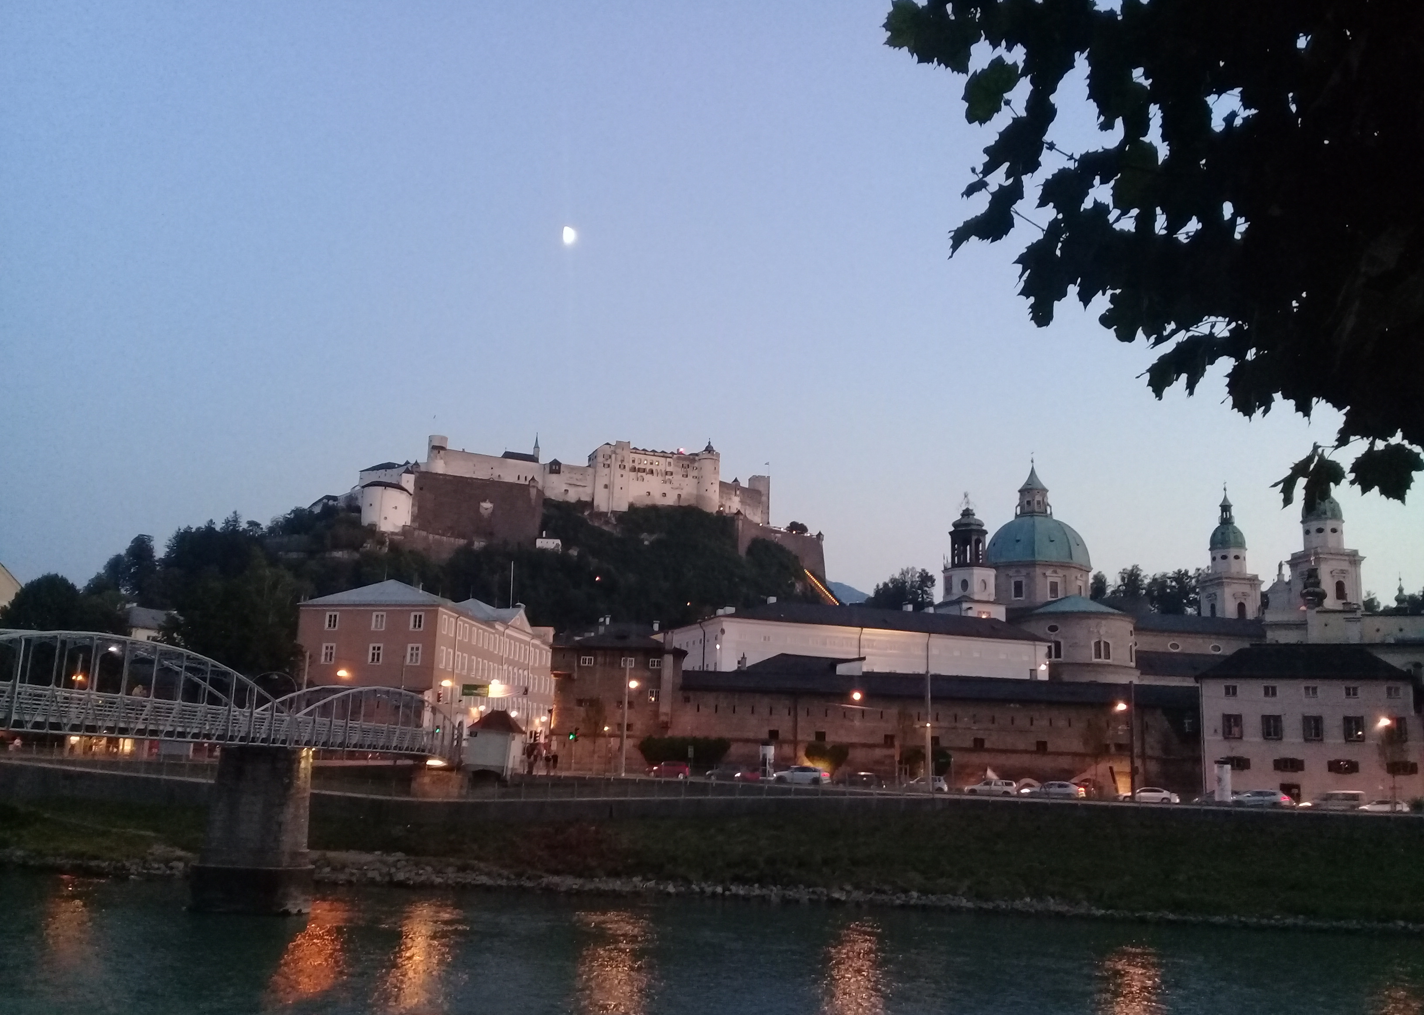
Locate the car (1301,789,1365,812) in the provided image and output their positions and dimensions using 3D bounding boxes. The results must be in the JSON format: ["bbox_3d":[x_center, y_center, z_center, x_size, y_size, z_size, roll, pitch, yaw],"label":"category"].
[{"bbox_3d":[48.678,23.048,100.000,4.650,1.880,1.850,-1,-12,13],"label":"car"}]

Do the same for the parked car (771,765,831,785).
[{"bbox_3d":[6.738,20.153,95.956,4.400,1.520,1.820,1,-12,4],"label":"parked car"}]

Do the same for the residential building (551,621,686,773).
[{"bbox_3d":[-7.983,16.889,111.346,10.682,13.369,11.000,2,-12,0],"label":"residential building"}]

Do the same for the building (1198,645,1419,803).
[{"bbox_3d":[51.262,19.387,111.256,16.800,14.200,10.000,-2,-12,19],"label":"building"}]

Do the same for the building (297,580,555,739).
[{"bbox_3d":[-33.028,22.158,159.492,15.283,21.007,50.000,0,-12,9],"label":"building"}]

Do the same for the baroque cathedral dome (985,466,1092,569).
[{"bbox_3d":[81.902,2.152,321.871,26.355,26.054,26.355,2,-12,0],"label":"baroque cathedral dome"}]

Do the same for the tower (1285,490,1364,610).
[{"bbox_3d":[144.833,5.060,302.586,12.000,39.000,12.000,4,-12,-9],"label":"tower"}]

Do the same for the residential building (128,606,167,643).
[{"bbox_3d":[-113.632,24.904,254.549,11.000,10.000,9.000,9,-14,-32],"label":"residential building"}]

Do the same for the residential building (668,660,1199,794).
[{"bbox_3d":[19.173,19.864,112.951,44.338,10.600,9.000,1,-12,2],"label":"residential building"}]

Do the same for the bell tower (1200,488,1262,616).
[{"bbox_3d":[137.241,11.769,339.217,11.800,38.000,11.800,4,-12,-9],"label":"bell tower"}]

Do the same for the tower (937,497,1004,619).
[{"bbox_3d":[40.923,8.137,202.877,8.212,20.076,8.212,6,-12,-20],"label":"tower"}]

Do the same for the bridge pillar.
[{"bbox_3d":[-22.815,15.976,63.931,4.900,7.887,2.700,0,-12,9],"label":"bridge pillar"}]

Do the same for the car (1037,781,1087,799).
[{"bbox_3d":[26.410,21.664,97.500,4.500,1.470,1.800,0,-12,9],"label":"car"}]

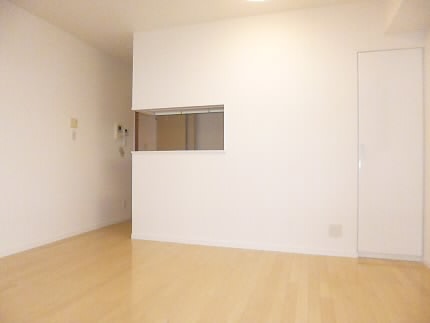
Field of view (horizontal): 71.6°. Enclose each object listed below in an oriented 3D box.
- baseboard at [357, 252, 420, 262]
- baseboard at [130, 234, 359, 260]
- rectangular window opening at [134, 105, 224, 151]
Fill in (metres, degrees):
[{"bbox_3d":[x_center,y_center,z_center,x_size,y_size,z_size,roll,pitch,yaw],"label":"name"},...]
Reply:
[{"bbox_3d":[1.645,0.905,2.814,0.540,0.050,0.015,0,0,17],"label":"baseboard"},{"bbox_3d":[0.189,0.891,3.208,2.460,0.070,0.015,0,0,17],"label":"baseboard"},{"bbox_3d":[-0.406,-0.366,3.479,1.104,0.494,0.150,0,0,17],"label":"rectangular window opening"}]

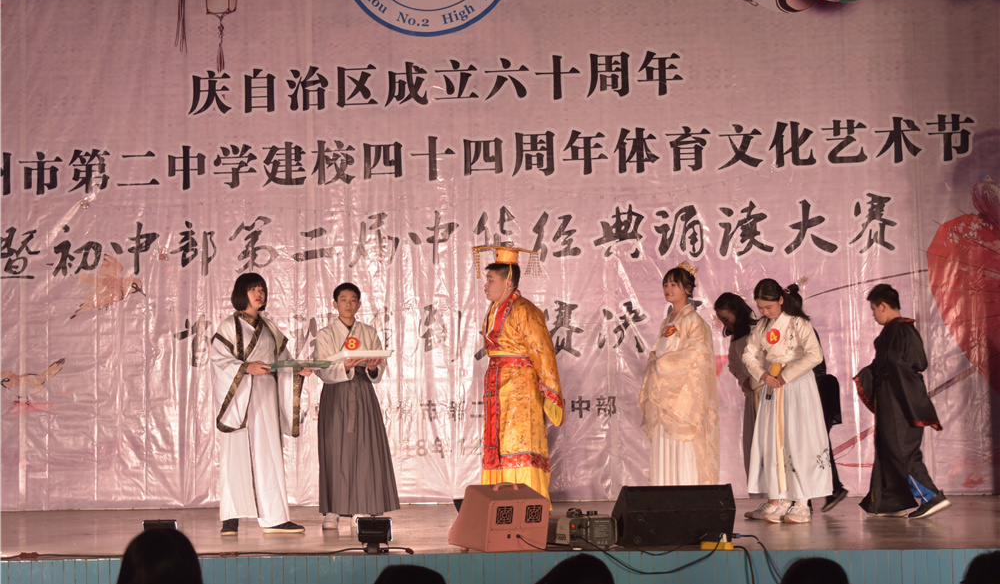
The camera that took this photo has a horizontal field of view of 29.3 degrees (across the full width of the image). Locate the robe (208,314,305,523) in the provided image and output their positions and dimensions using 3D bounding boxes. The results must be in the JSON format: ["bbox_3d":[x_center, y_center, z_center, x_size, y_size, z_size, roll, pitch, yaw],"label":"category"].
[{"bbox_3d":[-1.529,0.818,12.191,0.500,1.350,0.370,0,-2,-28],"label":"robe"}]

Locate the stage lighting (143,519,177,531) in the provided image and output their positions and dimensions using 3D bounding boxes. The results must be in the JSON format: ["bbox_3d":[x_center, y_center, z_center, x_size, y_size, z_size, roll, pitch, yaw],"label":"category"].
[{"bbox_3d":[-1.813,1.315,10.200,0.180,0.190,0.120,-2,-3,7],"label":"stage lighting"}]

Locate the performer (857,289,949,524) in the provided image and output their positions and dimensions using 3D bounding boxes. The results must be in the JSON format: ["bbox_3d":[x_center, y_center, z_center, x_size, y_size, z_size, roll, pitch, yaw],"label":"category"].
[{"bbox_3d":[2.567,0.694,12.250,0.580,1.500,0.520,-2,-3,17],"label":"performer"}]

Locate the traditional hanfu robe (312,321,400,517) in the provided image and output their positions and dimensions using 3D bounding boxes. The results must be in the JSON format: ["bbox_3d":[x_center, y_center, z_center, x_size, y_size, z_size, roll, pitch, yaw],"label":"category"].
[{"bbox_3d":[-0.917,0.806,12.250,0.540,1.250,0.420,-1,-3,-9],"label":"traditional hanfu robe"}]

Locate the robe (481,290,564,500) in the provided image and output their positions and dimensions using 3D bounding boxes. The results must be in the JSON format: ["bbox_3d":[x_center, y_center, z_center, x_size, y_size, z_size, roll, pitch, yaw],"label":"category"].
[{"bbox_3d":[0.149,0.719,12.700,0.520,1.450,0.540,0,-3,-22],"label":"robe"}]

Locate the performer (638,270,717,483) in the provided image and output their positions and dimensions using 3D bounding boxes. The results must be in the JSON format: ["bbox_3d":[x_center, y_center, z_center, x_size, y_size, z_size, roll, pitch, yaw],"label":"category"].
[{"bbox_3d":[1.163,0.650,12.450,0.460,1.650,0.520,2,-4,-44],"label":"performer"}]

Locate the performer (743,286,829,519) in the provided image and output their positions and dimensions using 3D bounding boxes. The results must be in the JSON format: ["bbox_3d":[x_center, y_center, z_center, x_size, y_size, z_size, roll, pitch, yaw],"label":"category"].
[{"bbox_3d":[1.842,0.689,12.279,0.470,1.545,0.380,-2,-2,25],"label":"performer"}]

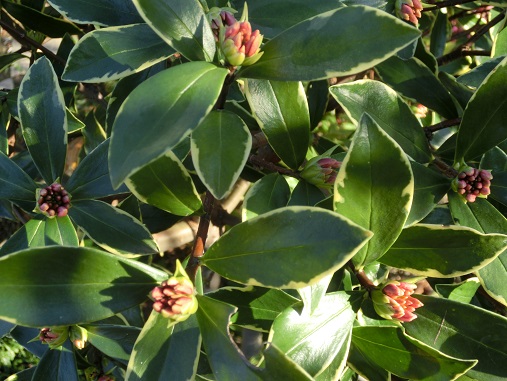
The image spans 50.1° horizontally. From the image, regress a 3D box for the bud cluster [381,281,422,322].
[{"bbox_3d":[0.078,0.059,0.285,0.020,0.019,0.019,22,34,37],"label":"bud cluster"}]

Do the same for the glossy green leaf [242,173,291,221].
[{"bbox_3d":[0.009,0.011,0.395,0.034,0.012,0.058,19,84,12],"label":"glossy green leaf"}]

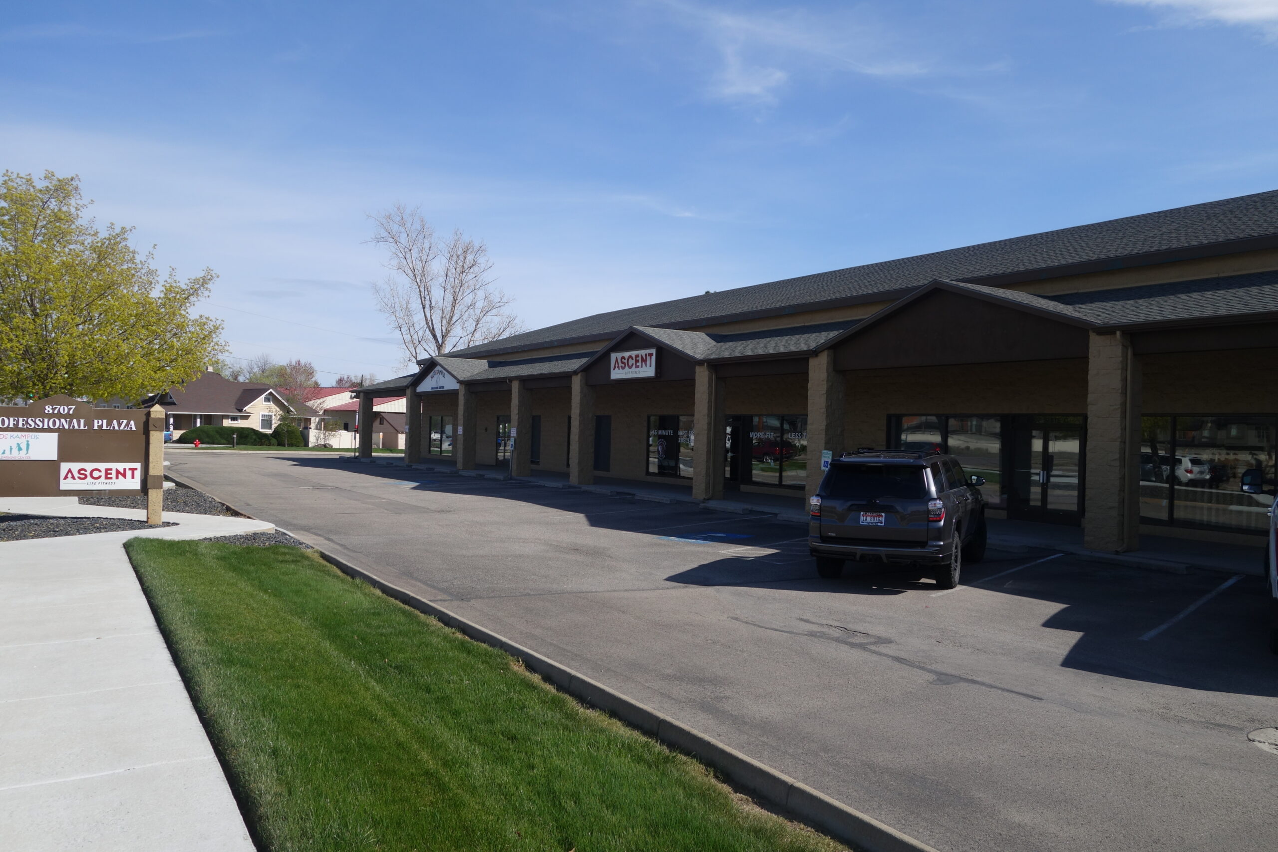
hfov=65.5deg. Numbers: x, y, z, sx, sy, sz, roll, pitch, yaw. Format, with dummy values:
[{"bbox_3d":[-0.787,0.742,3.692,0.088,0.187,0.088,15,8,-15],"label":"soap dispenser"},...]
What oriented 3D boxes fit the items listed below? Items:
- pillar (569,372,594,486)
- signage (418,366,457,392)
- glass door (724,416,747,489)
[{"bbox_3d":[-1.899,0.129,33.763,0.603,3.678,0.608,1,0,-31],"label":"pillar"},{"bbox_3d":[-9.350,-2.186,46.226,0.100,1.220,6.100,1,0,-31],"label":"signage"},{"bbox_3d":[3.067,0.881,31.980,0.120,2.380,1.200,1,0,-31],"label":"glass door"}]

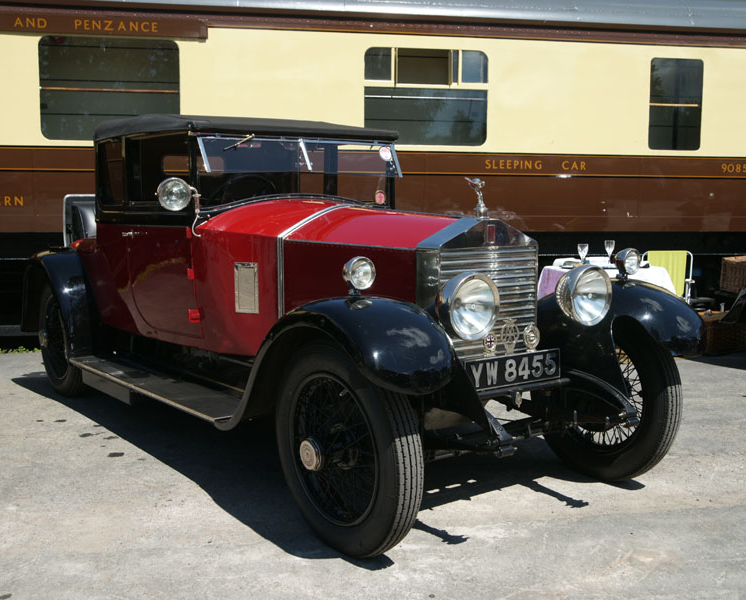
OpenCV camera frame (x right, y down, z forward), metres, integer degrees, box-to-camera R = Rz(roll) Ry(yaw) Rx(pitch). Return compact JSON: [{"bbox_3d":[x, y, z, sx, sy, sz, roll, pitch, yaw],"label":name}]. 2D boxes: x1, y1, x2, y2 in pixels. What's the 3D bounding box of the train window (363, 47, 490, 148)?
[{"bbox_3d":[0.557,-2.171,9.290,1.335,1.020,0.060,-1,6,-9],"label":"train window"}]

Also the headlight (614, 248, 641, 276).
[{"bbox_3d":[1.120,-0.171,3.925,0.118,0.118,0.105,-5,8,-36],"label":"headlight"}]

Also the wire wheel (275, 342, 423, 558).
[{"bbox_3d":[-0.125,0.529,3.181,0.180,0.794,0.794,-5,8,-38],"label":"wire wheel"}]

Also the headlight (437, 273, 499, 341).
[{"bbox_3d":[0.313,0.017,3.246,0.250,0.250,0.190,-5,8,-36],"label":"headlight"}]

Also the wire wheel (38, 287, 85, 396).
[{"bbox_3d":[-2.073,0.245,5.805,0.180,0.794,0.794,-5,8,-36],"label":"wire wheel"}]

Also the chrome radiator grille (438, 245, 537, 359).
[{"bbox_3d":[0.461,0.029,3.594,0.545,0.510,0.090,-5,8,-36],"label":"chrome radiator grille"}]

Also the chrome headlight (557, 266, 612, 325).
[{"bbox_3d":[0.830,-0.025,3.626,0.250,0.250,0.190,-5,8,-36],"label":"chrome headlight"}]

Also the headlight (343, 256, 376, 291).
[{"bbox_3d":[-0.067,-0.096,3.051,0.118,0.118,0.105,-5,8,-36],"label":"headlight"}]

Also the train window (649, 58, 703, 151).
[{"bbox_3d":[3.372,-2.172,9.720,0.640,0.990,0.060,-1,6,-9],"label":"train window"}]

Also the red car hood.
[{"bbox_3d":[-0.035,-0.391,4.224,1.050,0.235,1.420,-5,8,-36],"label":"red car hood"}]

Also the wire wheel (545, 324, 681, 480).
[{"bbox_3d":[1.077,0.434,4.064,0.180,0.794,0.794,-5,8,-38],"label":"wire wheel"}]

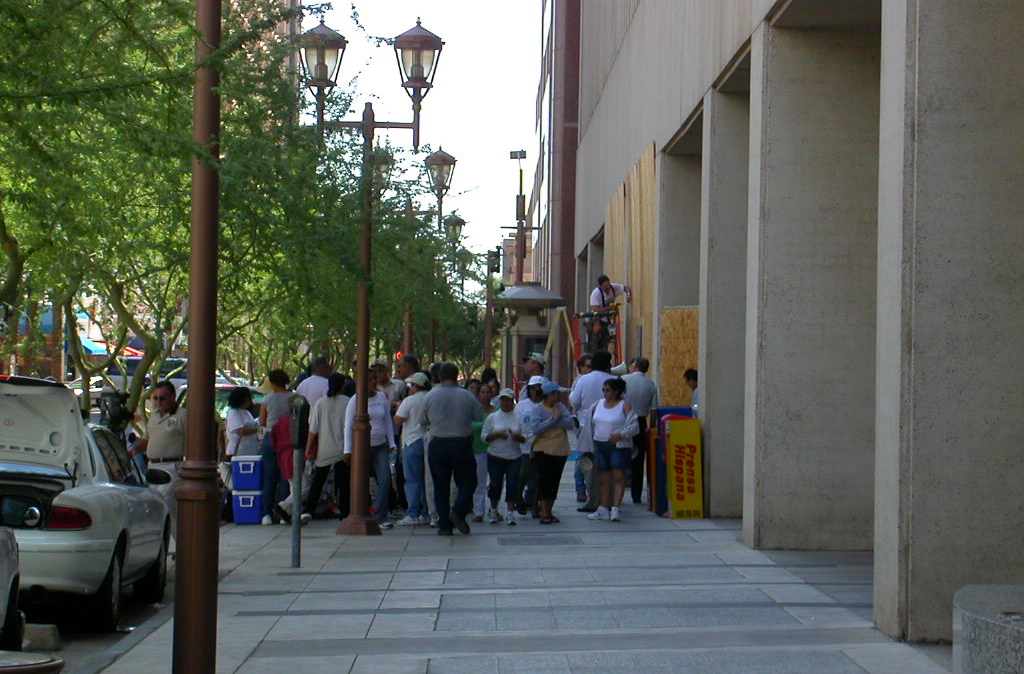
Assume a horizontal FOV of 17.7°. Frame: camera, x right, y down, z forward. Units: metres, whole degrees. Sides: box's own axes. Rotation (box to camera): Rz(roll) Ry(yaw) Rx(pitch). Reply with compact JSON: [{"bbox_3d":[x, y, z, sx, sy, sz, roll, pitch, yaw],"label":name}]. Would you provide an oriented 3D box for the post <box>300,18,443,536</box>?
[{"bbox_3d":[-1.509,-0.626,33.800,1.480,5.310,0.490,1,-1,-1],"label":"post"}]

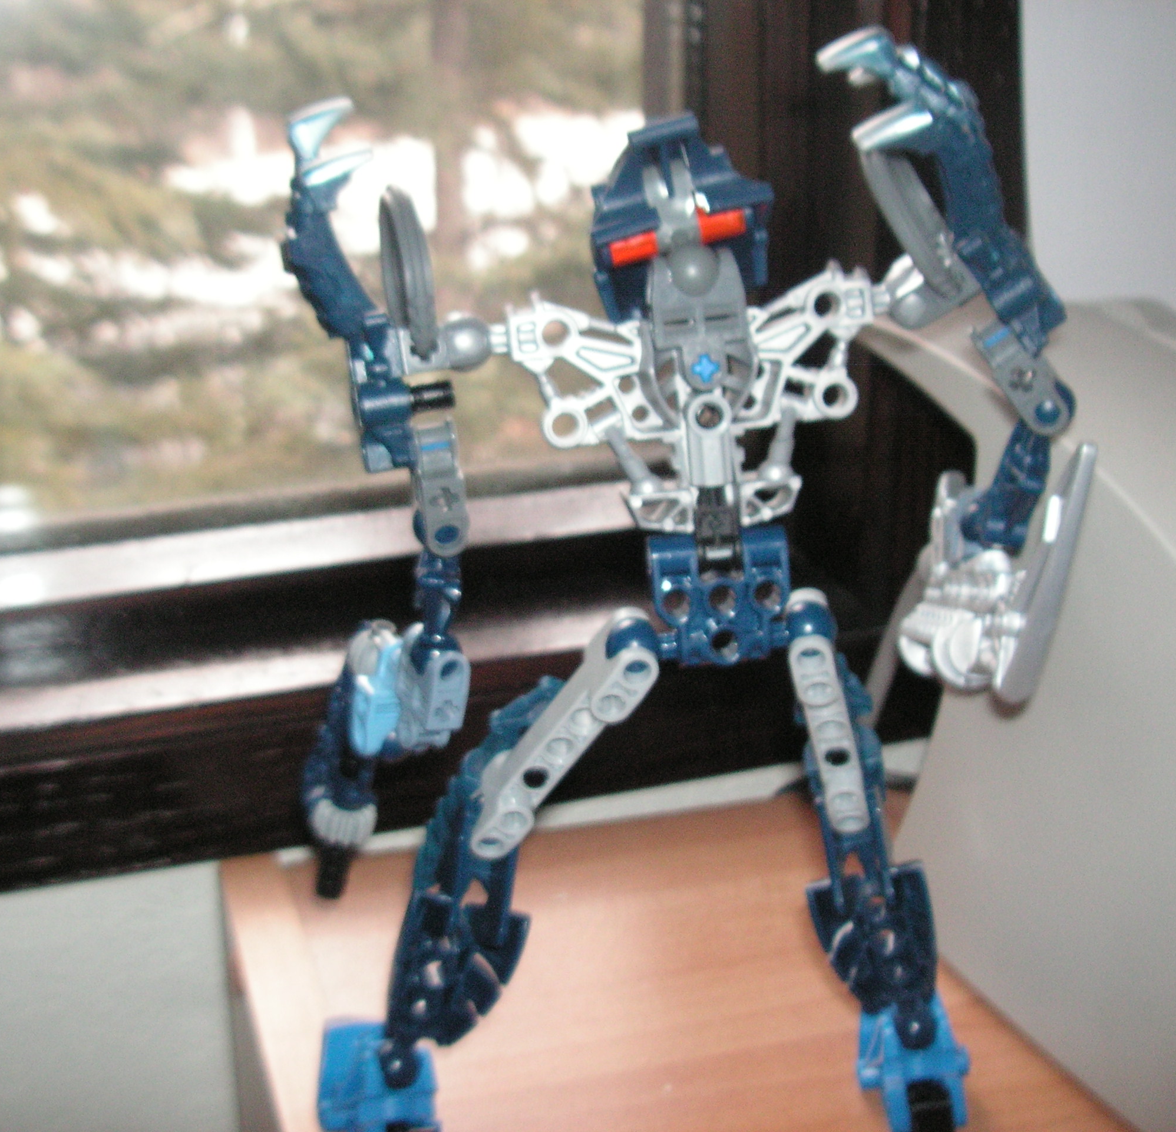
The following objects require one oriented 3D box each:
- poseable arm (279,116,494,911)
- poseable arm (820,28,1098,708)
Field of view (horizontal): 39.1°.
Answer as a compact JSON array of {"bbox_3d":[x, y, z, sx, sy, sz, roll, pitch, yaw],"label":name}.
[{"bbox_3d":[-0.034,-0.012,0.285,0.038,0.134,0.046,-4,13,0],"label":"poseable arm"},{"bbox_3d":[0.064,-0.034,0.282,0.043,0.113,0.048,-4,13,0],"label":"poseable arm"}]

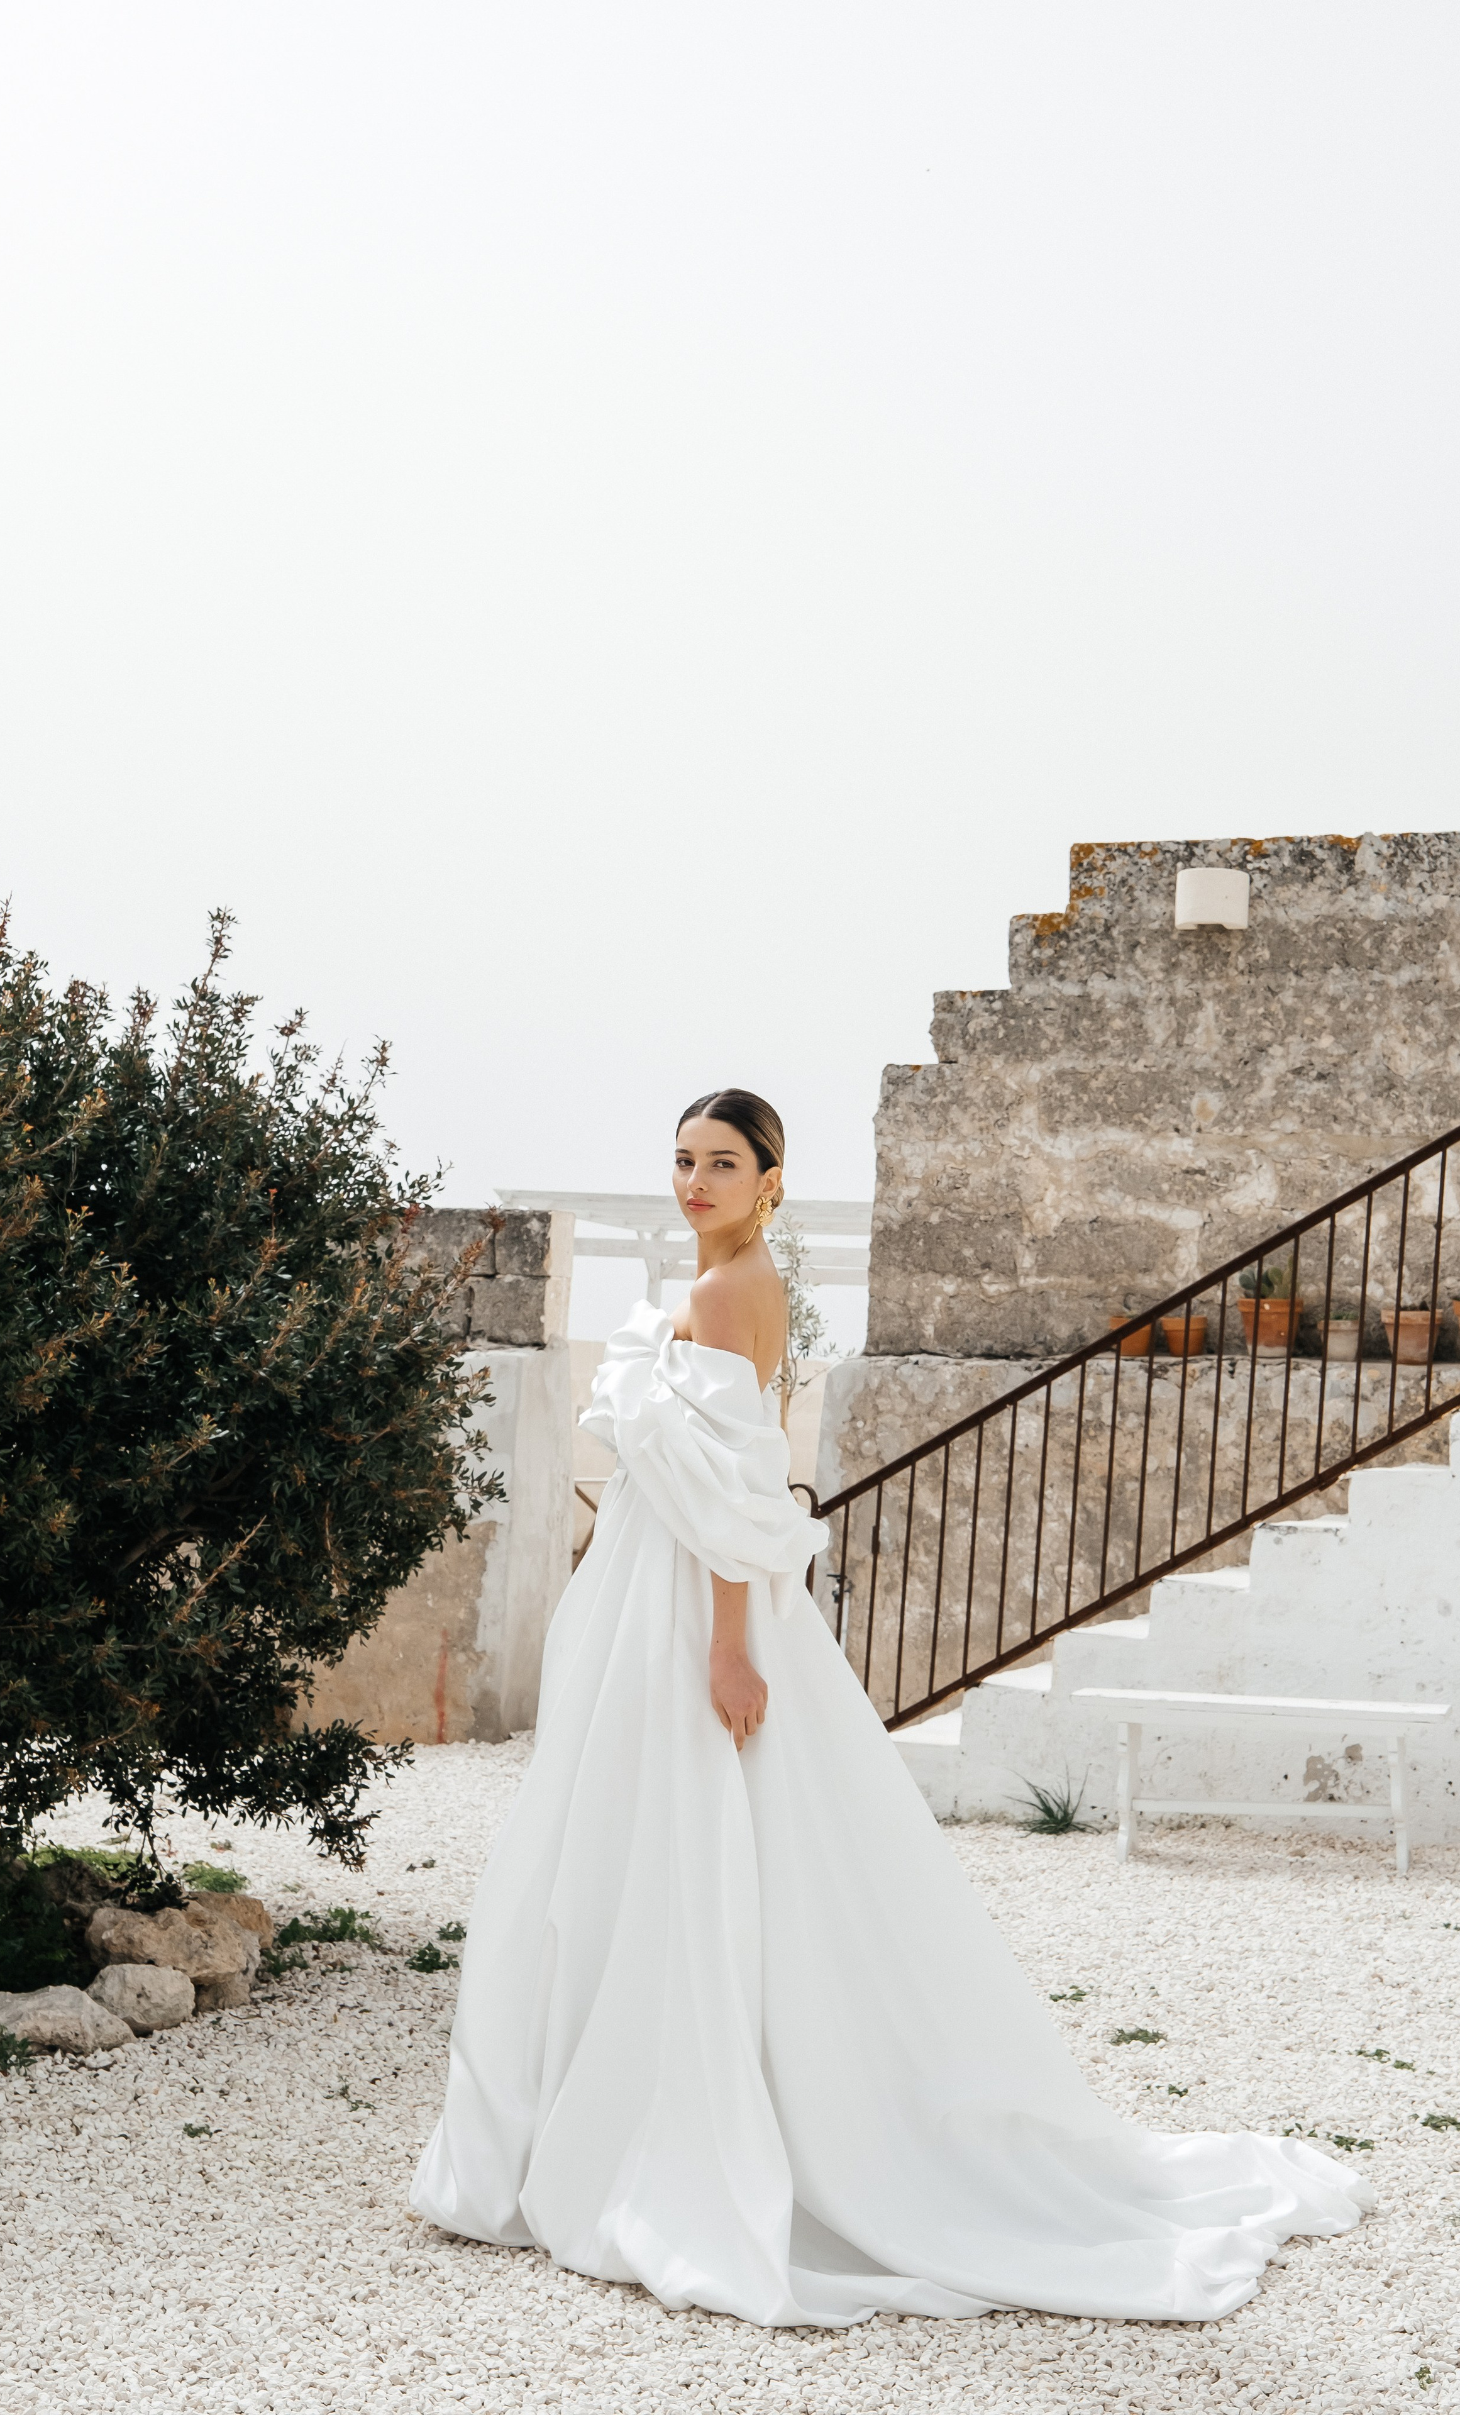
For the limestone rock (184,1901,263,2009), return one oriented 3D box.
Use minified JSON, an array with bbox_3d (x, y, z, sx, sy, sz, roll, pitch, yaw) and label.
[{"bbox_3d":[-1.082,1.577,5.939,0.190,0.200,0.220,2,-4,0],"label":"limestone rock"}]

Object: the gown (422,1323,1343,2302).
[{"bbox_3d":[0.302,0.885,4.463,1.580,1.450,0.950,2,-4,-2],"label":"gown"}]

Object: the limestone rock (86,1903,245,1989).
[{"bbox_3d":[-1.176,1.539,5.871,0.330,0.165,0.240,2,-4,0],"label":"limestone rock"}]

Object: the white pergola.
[{"bbox_3d":[0.621,1.246,17.558,3.600,2.450,3.000,1,-4,10],"label":"white pergola"}]

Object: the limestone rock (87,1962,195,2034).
[{"bbox_3d":[-1.188,1.593,5.677,0.215,0.140,0.190,2,-4,0],"label":"limestone rock"}]

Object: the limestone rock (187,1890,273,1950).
[{"bbox_3d":[-1.125,1.606,6.287,0.210,0.160,0.200,2,-4,0],"label":"limestone rock"}]

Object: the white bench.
[{"bbox_3d":[1.548,1.662,8.163,1.070,0.455,0.280,1,-4,13],"label":"white bench"}]

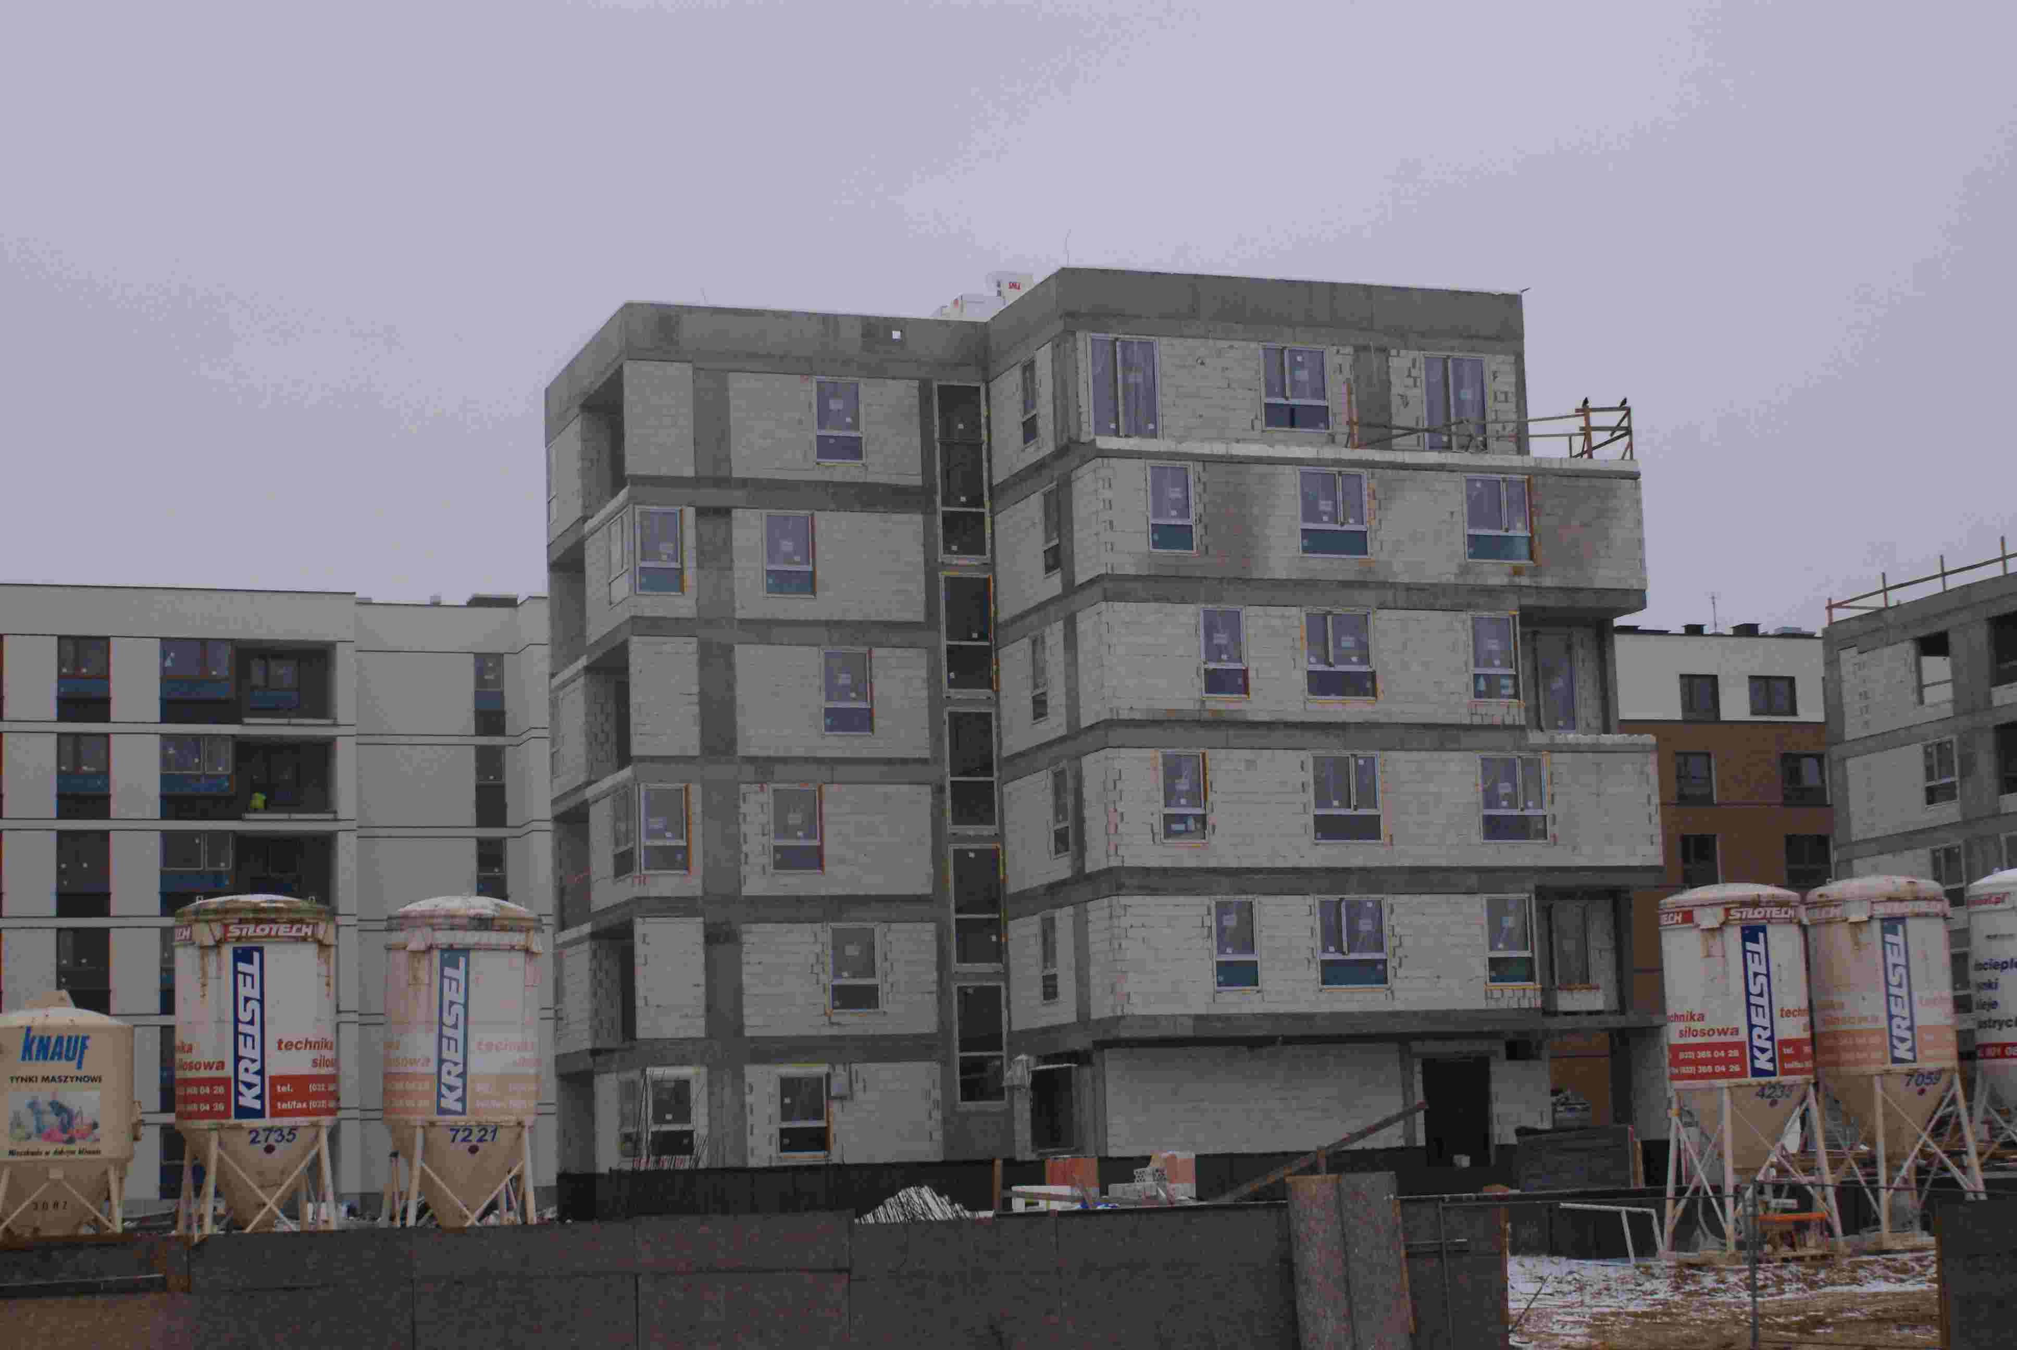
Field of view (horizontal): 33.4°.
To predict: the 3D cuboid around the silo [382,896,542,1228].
[{"bbox_3d":[-8.652,6.576,53.144,2.450,6.150,2.450,0,-9,-14],"label":"silo"}]

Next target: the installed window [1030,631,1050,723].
[{"bbox_3d":[0.655,0.054,70.150,0.120,1.796,1.065,1,-9,-19],"label":"installed window"}]

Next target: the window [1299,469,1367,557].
[{"bbox_3d":[6.643,-3.318,68.863,1.419,1.793,0.120,1,-9,-18],"label":"window"}]

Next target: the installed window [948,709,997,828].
[{"bbox_3d":[-0.795,2.037,73.746,1.060,2.619,0.130,1,-9,-19],"label":"installed window"}]

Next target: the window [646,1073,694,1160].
[{"bbox_3d":[-6.918,9.007,68.885,1.036,1.799,0.120,1,-9,-18],"label":"window"}]

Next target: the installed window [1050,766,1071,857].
[{"bbox_3d":[1.077,2.791,68.796,0.120,1.782,1.085,1,-9,-19],"label":"installed window"}]

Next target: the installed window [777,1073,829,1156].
[{"bbox_3d":[-4.163,8.909,68.130,1.000,1.680,0.100,1,-9,-20],"label":"installed window"}]

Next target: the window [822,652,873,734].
[{"bbox_3d":[-3.347,0.360,69.732,1.000,1.750,0.100,1,-9,-20],"label":"window"}]

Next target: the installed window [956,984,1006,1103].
[{"bbox_3d":[-0.584,7.793,71.218,1.040,2.503,0.120,1,-9,-18],"label":"installed window"}]

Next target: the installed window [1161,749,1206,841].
[{"bbox_3d":[3.558,2.452,68.462,0.932,1.818,0.130,1,-9,-19],"label":"installed window"}]

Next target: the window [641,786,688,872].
[{"bbox_3d":[-7.120,3.199,69.760,1.016,1.833,0.120,1,-9,-18],"label":"window"}]

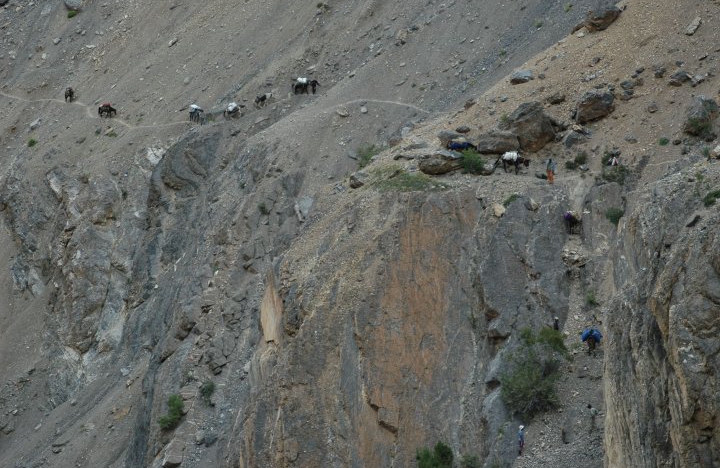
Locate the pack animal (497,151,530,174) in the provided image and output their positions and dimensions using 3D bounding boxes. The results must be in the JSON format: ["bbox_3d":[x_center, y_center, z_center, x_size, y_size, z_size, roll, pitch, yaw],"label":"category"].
[{"bbox_3d":[10.473,-4.797,227.000,2.050,1.550,0.850,0,0,18],"label":"pack animal"}]

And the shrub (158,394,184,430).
[{"bbox_3d":[-15.429,14.611,275.000,2.100,2.800,2.000,0,0,0],"label":"shrub"}]

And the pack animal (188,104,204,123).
[{"bbox_3d":[-15.475,-11.358,318.000,1.700,1.700,0.850,0,0,30],"label":"pack animal"}]

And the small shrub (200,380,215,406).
[{"bbox_3d":[-12.256,12.818,270.000,1.100,1.900,1.100,0,0,0],"label":"small shrub"}]

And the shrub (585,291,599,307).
[{"bbox_3d":[15.021,4.185,218.000,0.850,1.000,0.800,0,0,0],"label":"shrub"}]

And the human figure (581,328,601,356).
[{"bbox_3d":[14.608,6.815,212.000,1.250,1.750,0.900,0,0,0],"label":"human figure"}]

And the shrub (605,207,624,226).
[{"bbox_3d":[17.120,-1.177,226.000,1.300,1.300,1.200,0,0,0],"label":"shrub"}]

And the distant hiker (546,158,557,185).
[{"bbox_3d":[12.939,-4.203,227.000,0.600,1.680,0.400,0,0,9],"label":"distant hiker"}]

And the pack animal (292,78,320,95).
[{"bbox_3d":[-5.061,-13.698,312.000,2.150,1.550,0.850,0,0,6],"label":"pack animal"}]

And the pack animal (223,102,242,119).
[{"bbox_3d":[-12.220,-11.789,322.000,1.850,1.550,0.800,0,0,0],"label":"pack animal"}]

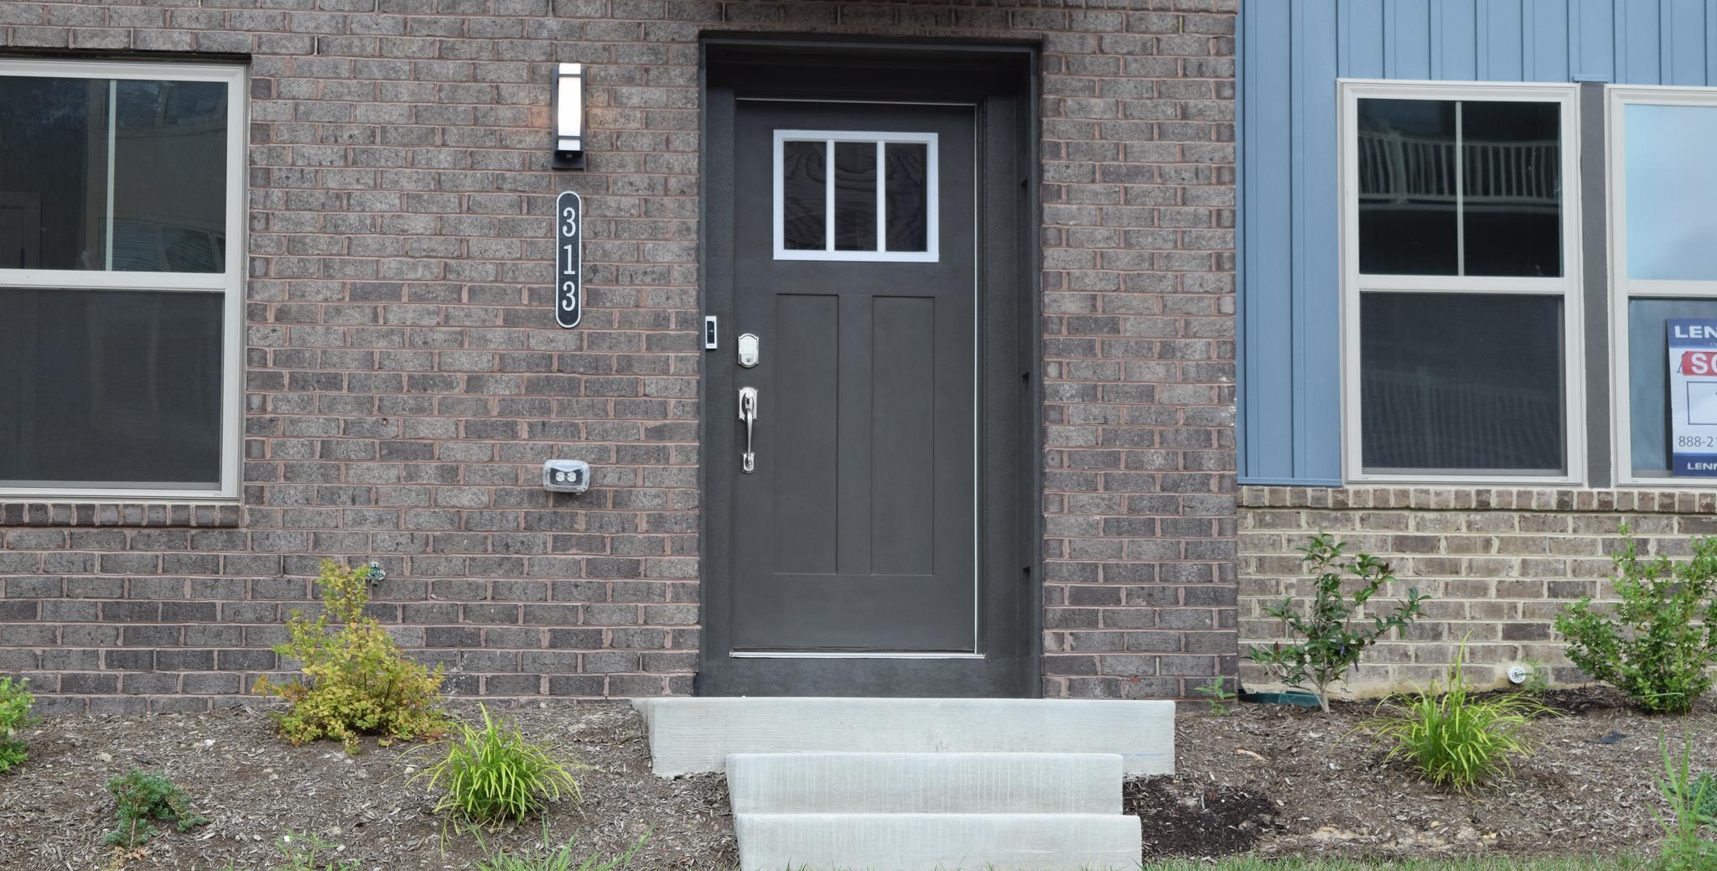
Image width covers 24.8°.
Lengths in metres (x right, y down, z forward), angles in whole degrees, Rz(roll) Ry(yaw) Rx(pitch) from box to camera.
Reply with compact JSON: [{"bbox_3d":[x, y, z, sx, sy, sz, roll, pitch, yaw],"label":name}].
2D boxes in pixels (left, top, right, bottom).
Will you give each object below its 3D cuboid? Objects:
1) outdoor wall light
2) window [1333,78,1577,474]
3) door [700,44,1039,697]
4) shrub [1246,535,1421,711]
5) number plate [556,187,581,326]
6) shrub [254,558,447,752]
[{"bbox_3d":[-1.014,-1.120,13.707,0.114,0.367,0.100,1,-6,-7],"label":"outdoor wall light"},{"bbox_3d":[2.286,-0.580,14.820,0.945,1.536,0.100,1,-6,-7],"label":"window"},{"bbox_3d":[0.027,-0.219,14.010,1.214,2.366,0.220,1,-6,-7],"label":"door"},{"bbox_3d":[1.754,0.685,14.332,0.625,0.644,0.520,1,-6,-7],"label":"shrub"},{"bbox_3d":[-1.014,-0.616,13.700,0.088,0.486,0.016,1,-6,-7],"label":"number plate"},{"bbox_3d":[-1.697,0.733,13.081,0.641,0.641,0.580,1,-6,-7],"label":"shrub"}]

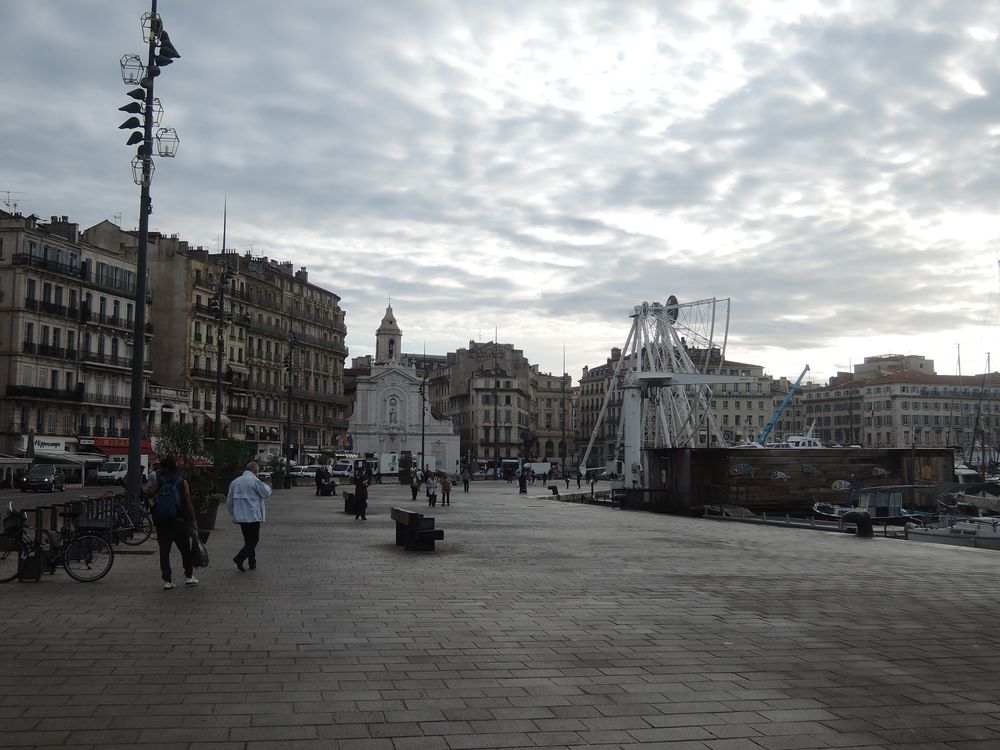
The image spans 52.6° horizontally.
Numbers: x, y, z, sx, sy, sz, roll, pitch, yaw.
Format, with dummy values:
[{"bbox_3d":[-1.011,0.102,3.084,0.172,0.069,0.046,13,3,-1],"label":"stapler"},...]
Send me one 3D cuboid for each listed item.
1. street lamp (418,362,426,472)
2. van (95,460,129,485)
[{"bbox_3d":[-9.187,4.718,119.095,0.950,16.500,0.950,0,-5,0],"label":"street lamp"},{"bbox_3d":[-35.620,9.227,95.154,2.050,2.500,5.400,-2,-6,16],"label":"van"}]

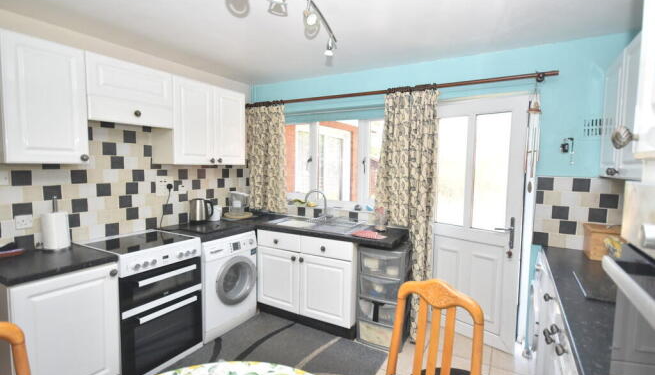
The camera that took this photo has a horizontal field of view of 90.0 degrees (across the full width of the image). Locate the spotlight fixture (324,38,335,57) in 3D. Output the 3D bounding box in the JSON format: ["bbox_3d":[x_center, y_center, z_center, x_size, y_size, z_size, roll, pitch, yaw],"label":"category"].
[{"bbox_3d":[0.015,-0.906,2.120,0.062,0.110,0.065,1,4,0],"label":"spotlight fixture"}]

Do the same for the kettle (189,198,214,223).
[{"bbox_3d":[-1.187,0.217,3.086,0.225,0.245,0.160,-1,4,-21],"label":"kettle"}]

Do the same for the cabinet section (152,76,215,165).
[{"bbox_3d":[-1.253,-0.553,2.858,0.300,0.706,0.406,3,4,30],"label":"cabinet section"}]

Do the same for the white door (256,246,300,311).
[{"bbox_3d":[-0.459,0.844,3.039,0.470,0.556,0.022,3,4,30],"label":"white door"}]

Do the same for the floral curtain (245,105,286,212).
[{"bbox_3d":[-0.679,-0.313,3.605,0.550,1.160,0.120,3,5,30],"label":"floral curtain"}]

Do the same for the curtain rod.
[{"bbox_3d":[0.335,-0.855,2.973,2.887,0.048,0.055,3,5,30],"label":"curtain rod"}]

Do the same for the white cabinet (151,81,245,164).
[{"bbox_3d":[-1.161,-0.564,3.027,0.316,0.703,0.795,3,5,30],"label":"white cabinet"}]

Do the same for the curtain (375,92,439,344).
[{"bbox_3d":[0.647,0.216,2.813,0.515,2.065,0.180,3,5,30],"label":"curtain"}]

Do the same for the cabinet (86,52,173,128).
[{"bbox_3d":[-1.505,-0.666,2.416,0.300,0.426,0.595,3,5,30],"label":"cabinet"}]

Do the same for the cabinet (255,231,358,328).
[{"bbox_3d":[-0.091,0.763,3.136,1.015,0.723,0.547,3,5,30],"label":"cabinet"}]

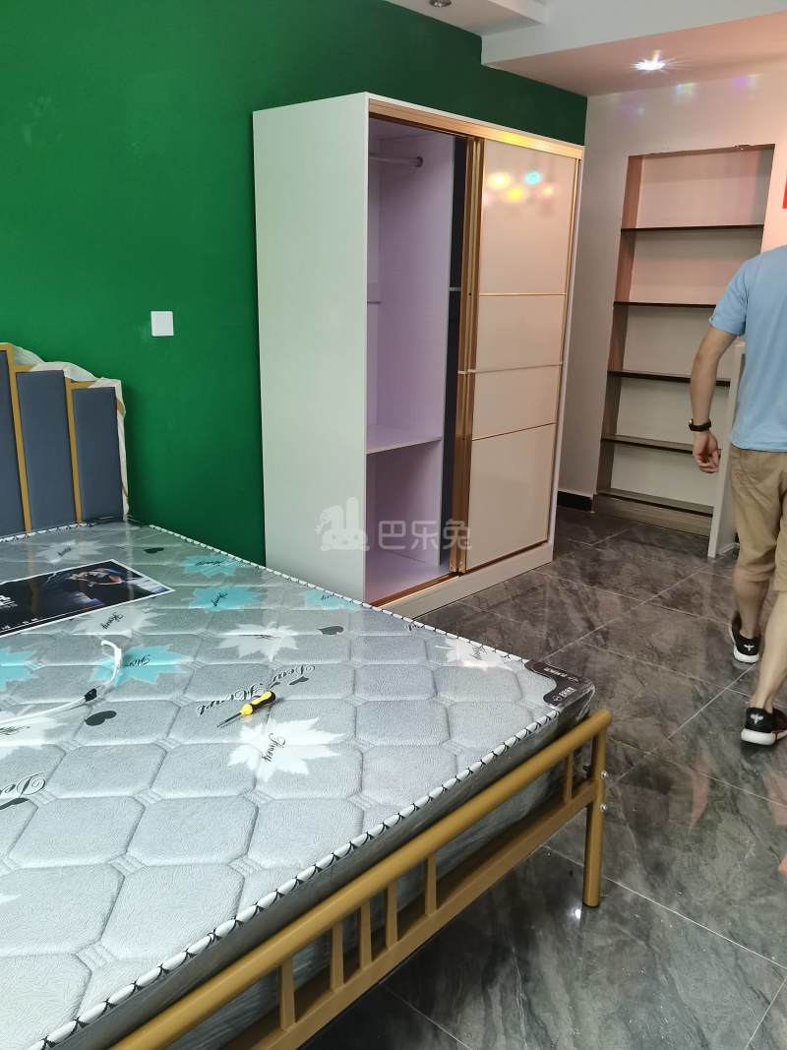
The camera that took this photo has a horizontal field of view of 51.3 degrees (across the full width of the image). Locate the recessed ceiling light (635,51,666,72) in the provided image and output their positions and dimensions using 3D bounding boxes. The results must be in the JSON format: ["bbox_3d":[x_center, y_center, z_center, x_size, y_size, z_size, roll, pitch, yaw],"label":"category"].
[{"bbox_3d":[1.259,-2.257,4.023,0.100,0.030,0.100,15,22,40],"label":"recessed ceiling light"}]

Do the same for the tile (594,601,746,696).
[{"bbox_3d":[1.160,0.478,3.341,0.600,0.010,0.600,15,22,40],"label":"tile"}]

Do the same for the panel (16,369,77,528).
[{"bbox_3d":[-1.162,-0.223,2.738,0.040,0.580,0.155,15,22,40],"label":"panel"}]

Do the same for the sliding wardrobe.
[{"bbox_3d":[0.149,-0.691,3.708,0.612,1.990,1.401,16,22,41],"label":"sliding wardrobe"}]

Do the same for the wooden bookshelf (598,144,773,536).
[{"bbox_3d":[1.665,-1.004,4.710,0.800,2.080,0.210,15,22,40],"label":"wooden bookshelf"}]

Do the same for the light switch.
[{"bbox_3d":[-0.840,-0.733,2.993,0.010,0.088,0.088,15,22,40],"label":"light switch"}]

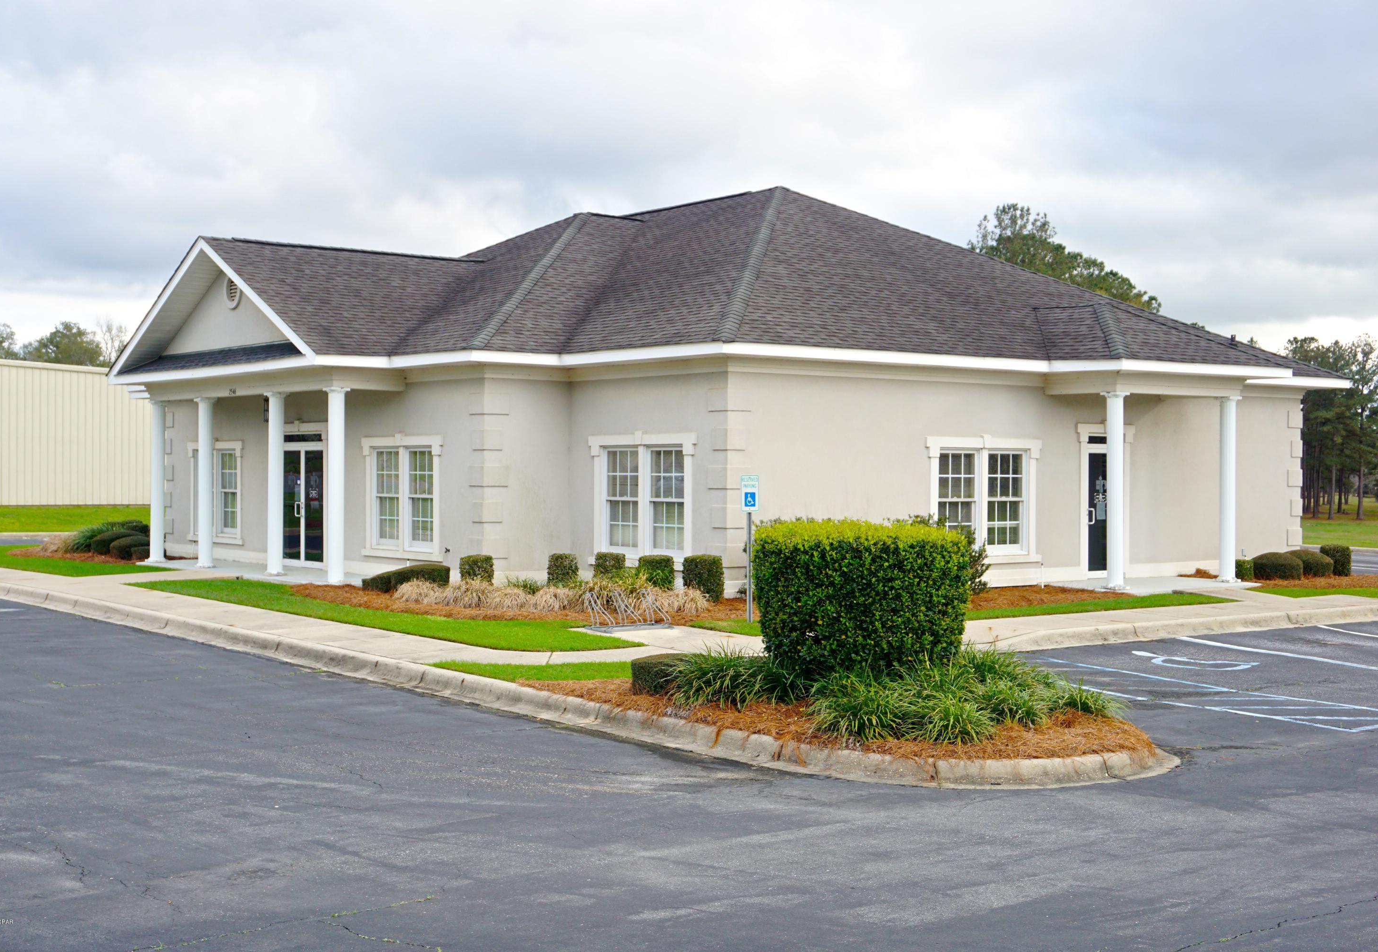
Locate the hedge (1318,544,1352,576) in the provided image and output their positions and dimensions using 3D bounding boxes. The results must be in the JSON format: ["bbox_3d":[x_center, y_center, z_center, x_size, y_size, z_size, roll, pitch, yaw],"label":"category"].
[{"bbox_3d":[11.280,1.426,29.757,0.523,0.543,0.523,0,0,-39],"label":"hedge"}]

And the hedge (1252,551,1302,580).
[{"bbox_3d":[9.833,1.468,28.551,0.844,0.472,0.824,0,0,-39],"label":"hedge"}]

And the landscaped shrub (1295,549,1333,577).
[{"bbox_3d":[10.684,1.471,29.455,0.864,0.462,0.844,0,0,-39],"label":"landscaped shrub"}]

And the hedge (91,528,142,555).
[{"bbox_3d":[-11.599,1.355,34.500,0.800,0.480,0.950,0,0,-38],"label":"hedge"}]

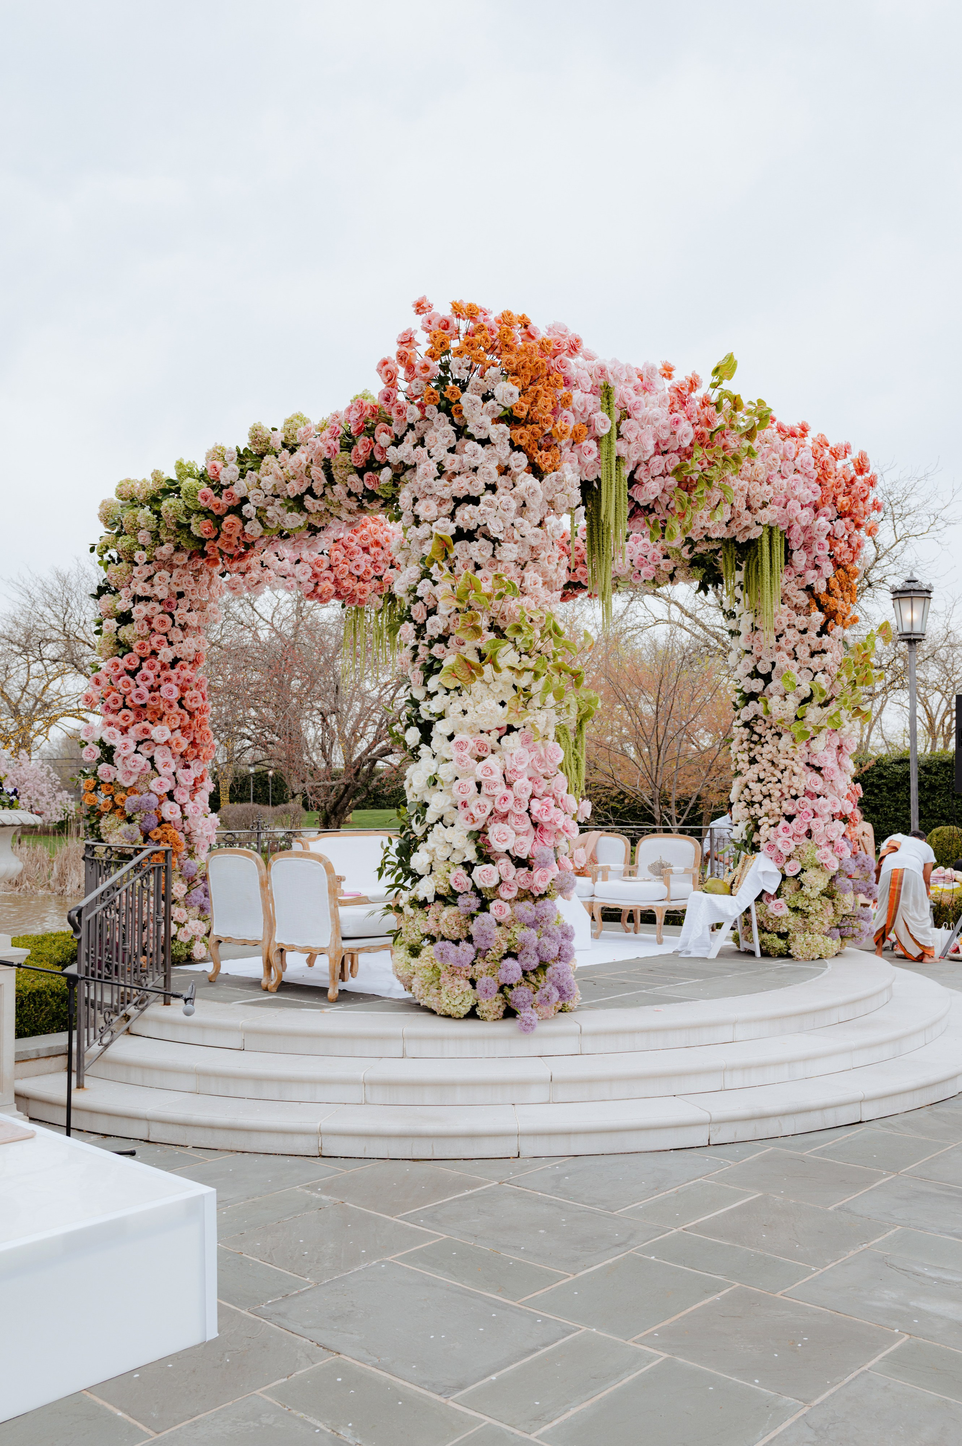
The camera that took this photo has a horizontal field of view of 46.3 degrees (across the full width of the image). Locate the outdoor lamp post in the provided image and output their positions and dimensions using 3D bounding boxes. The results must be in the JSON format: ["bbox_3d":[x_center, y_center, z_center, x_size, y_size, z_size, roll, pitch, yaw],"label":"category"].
[{"bbox_3d":[4.985,0.414,12.798,0.460,4.310,0.460,0,-4,0],"label":"outdoor lamp post"}]

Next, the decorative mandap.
[{"bbox_3d":[0.029,-0.274,9.286,4.650,4.350,4.650,3,-5,-45],"label":"decorative mandap"}]

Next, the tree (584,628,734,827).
[{"bbox_3d":[3.560,0.562,22.008,3.500,4.850,3.500,0,-4,0],"label":"tree"}]

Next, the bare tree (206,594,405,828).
[{"bbox_3d":[-6.092,-0.551,40.118,7.800,8.450,7.400,0,-4,0],"label":"bare tree"}]

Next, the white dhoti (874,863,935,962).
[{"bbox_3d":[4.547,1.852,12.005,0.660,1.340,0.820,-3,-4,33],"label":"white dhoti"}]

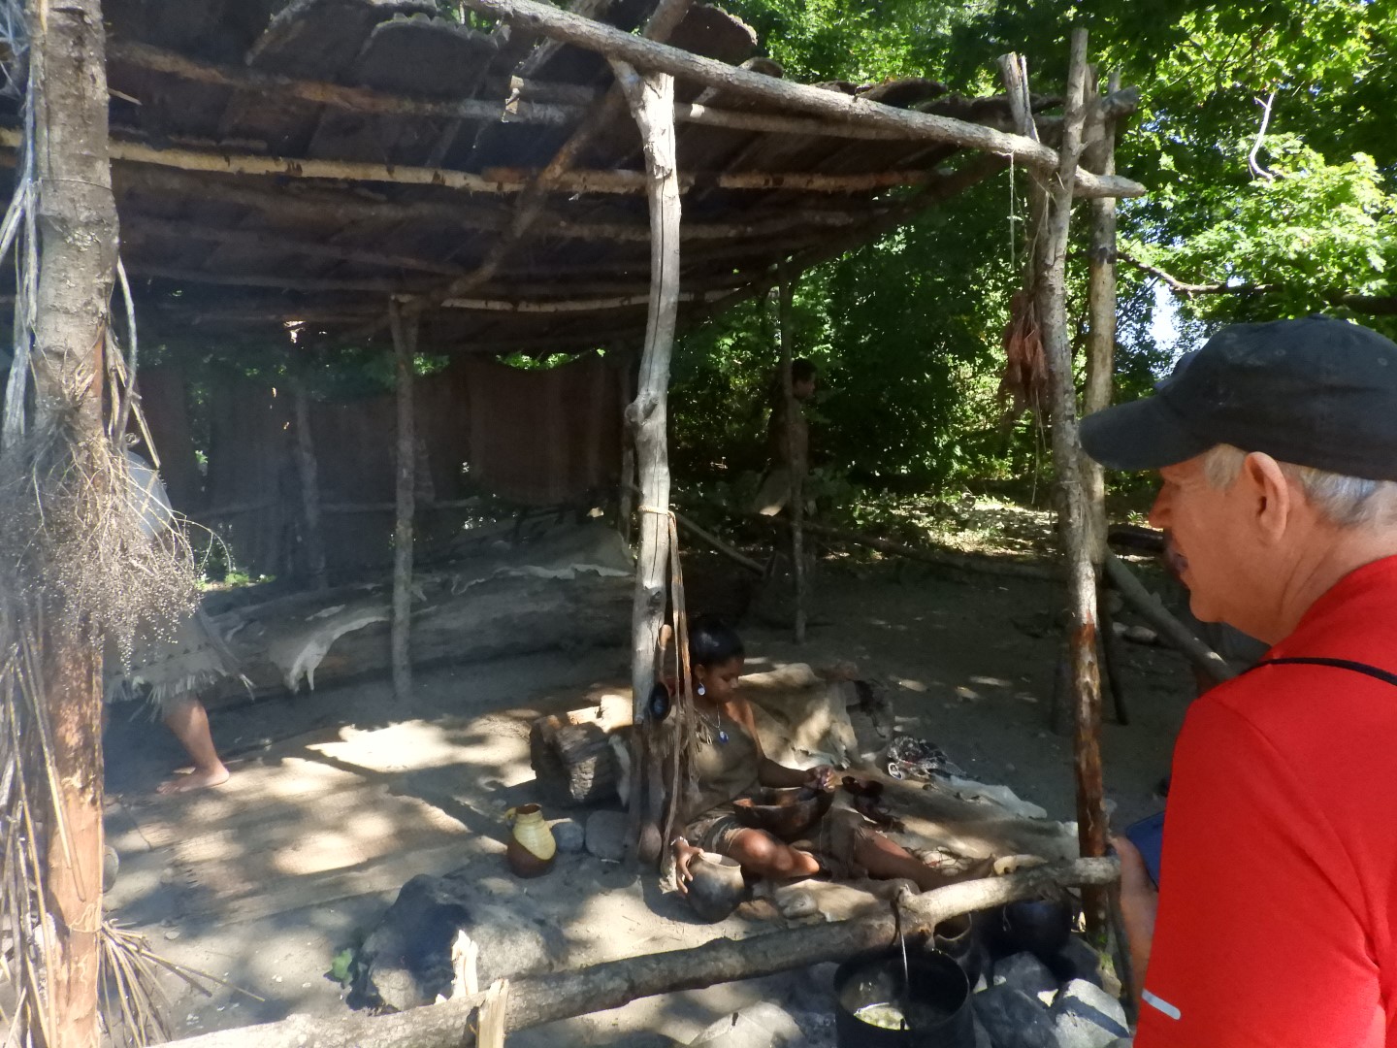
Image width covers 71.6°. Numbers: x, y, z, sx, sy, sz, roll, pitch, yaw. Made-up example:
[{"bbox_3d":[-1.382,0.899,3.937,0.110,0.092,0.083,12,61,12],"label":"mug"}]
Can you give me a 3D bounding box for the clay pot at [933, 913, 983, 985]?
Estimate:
[{"bbox_3d":[0.659,1.115,2.559,0.175,0.190,0.175,0,8,0],"label":"clay pot"}]

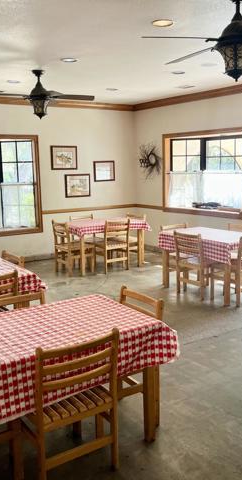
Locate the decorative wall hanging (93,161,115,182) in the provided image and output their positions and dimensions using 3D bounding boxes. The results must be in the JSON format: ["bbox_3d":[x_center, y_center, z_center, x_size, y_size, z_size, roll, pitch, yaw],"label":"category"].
[{"bbox_3d":[-0.296,-1.306,9.149,0.473,0.385,0.030,-7,11,-34],"label":"decorative wall hanging"}]

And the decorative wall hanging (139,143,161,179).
[{"bbox_3d":[0.544,-1.471,9.042,0.100,0.670,0.640,-7,11,-34],"label":"decorative wall hanging"}]

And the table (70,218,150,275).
[{"bbox_3d":[-0.314,0.086,7.898,1.280,0.745,0.800,-7,11,-34],"label":"table"}]

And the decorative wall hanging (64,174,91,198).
[{"bbox_3d":[-0.784,-0.998,8.847,0.530,0.420,0.030,-7,11,-34],"label":"decorative wall hanging"}]

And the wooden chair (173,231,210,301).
[{"bbox_3d":[1.016,0.296,6.048,0.515,0.810,0.457,-7,11,-34],"label":"wooden chair"}]

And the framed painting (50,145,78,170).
[{"bbox_3d":[-1.010,-1.467,8.622,0.530,0.425,0.030,-7,11,-34],"label":"framed painting"}]

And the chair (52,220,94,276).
[{"bbox_3d":[-0.711,0.111,7.465,0.515,0.810,0.457,-7,11,-34],"label":"chair"}]

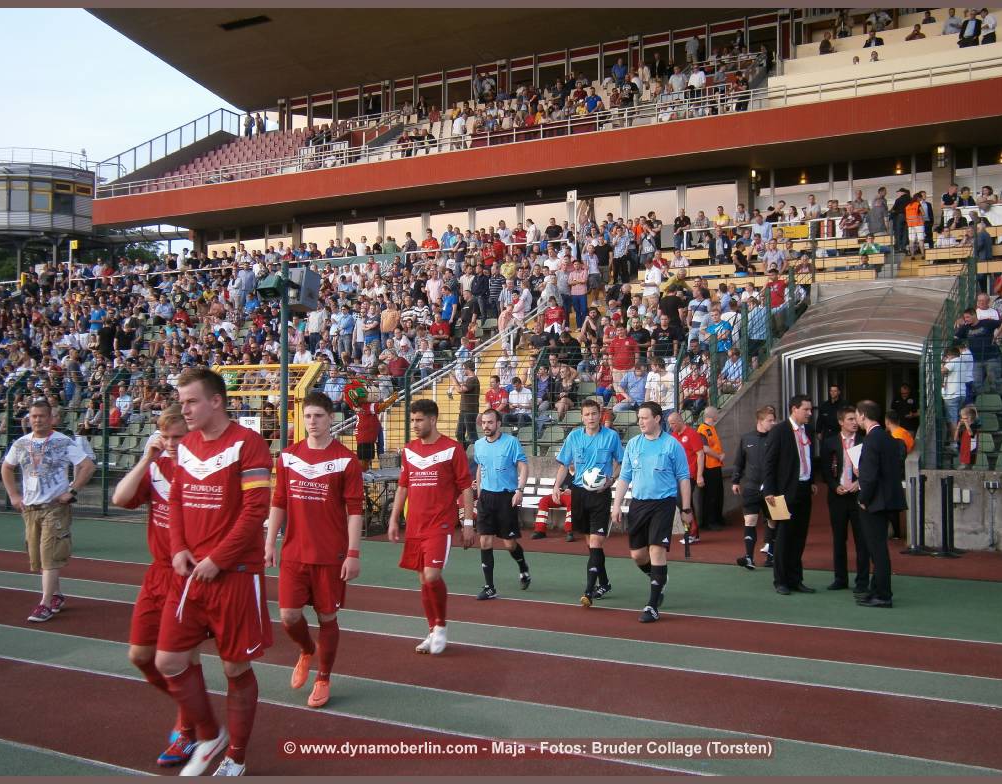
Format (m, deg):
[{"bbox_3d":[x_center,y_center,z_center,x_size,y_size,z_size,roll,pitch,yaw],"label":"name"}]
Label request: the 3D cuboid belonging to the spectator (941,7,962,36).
[{"bbox_3d":[13.567,-10.673,32.582,0.550,1.760,0.380,0,-1,25],"label":"spectator"}]

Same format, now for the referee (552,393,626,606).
[{"bbox_3d":[0.831,0.997,9.953,0.600,1.857,0.550,0,-1,16],"label":"referee"}]

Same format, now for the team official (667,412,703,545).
[{"bbox_3d":[2.544,1.155,14.871,0.420,1.747,0.480,1,-2,-41],"label":"team official"}]

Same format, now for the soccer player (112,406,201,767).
[{"bbox_3d":[-1.596,0.910,5.242,0.560,1.690,0.550,0,-2,20],"label":"soccer player"}]

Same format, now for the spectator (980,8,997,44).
[{"bbox_3d":[13.945,-10.136,30.983,0.450,1.700,0.480,1,-1,-28],"label":"spectator"}]

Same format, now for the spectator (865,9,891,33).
[{"bbox_3d":[11.492,-10.967,32.973,0.740,1.760,0.400,-1,-2,24],"label":"spectator"}]

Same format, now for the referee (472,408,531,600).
[{"bbox_3d":[0.006,1.049,10.330,0.490,1.765,0.550,-1,-1,31],"label":"referee"}]

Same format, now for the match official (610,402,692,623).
[{"bbox_3d":[1.309,1.001,9.431,0.620,1.828,0.580,0,-1,25],"label":"match official"}]

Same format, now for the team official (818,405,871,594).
[{"bbox_3d":[3.402,1.038,10.655,0.520,1.811,0.400,0,-1,9],"label":"team official"}]

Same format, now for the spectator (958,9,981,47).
[{"bbox_3d":[12.994,-9.720,29.973,0.560,1.740,0.420,-1,-2,29],"label":"spectator"}]

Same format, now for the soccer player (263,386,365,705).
[{"bbox_3d":[-1.084,0.898,6.386,0.540,1.790,0.520,0,-2,14],"label":"soccer player"}]

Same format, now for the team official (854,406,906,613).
[{"bbox_3d":[3.480,1.007,10.003,0.430,1.847,0.500,-1,-2,42],"label":"team official"}]

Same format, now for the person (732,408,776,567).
[{"bbox_3d":[2.935,1.083,12.408,0.570,1.834,0.480,0,-2,9],"label":"person"}]

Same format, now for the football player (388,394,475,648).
[{"bbox_3d":[-0.497,0.942,7.729,0.580,1.791,0.420,-1,-2,26],"label":"football player"}]

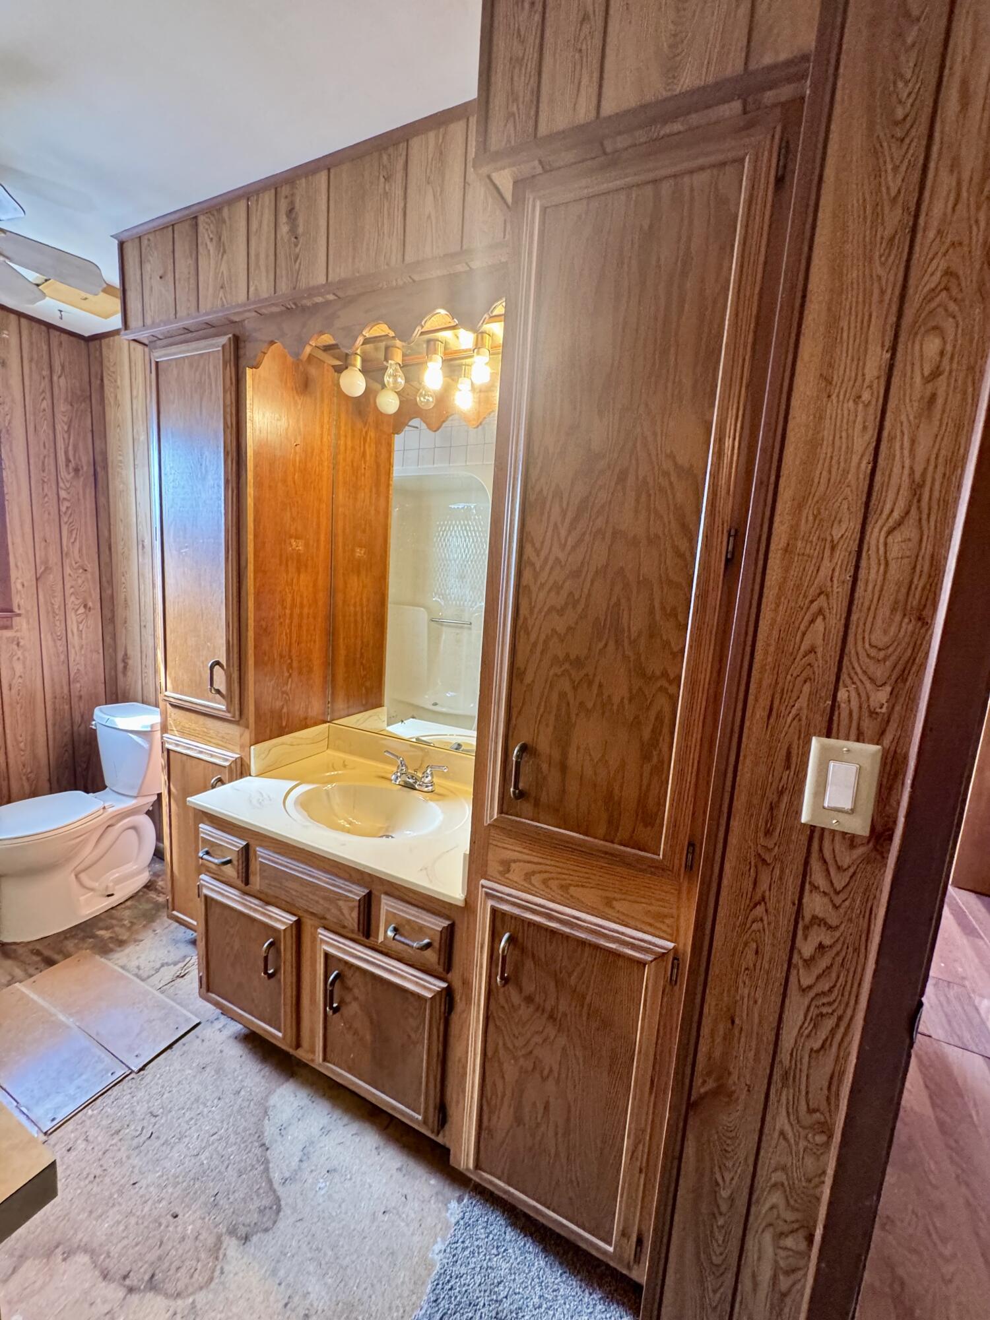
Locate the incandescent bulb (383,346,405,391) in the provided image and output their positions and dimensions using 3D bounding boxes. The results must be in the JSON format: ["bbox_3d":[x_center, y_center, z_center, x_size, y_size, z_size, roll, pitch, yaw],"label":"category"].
[{"bbox_3d":[-0.304,-0.877,1.616,0.061,0.120,0.061,4,9,-1],"label":"incandescent bulb"}]

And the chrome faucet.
[{"bbox_3d":[-0.277,0.361,1.697,0.251,0.096,0.134,8,10,25],"label":"chrome faucet"}]

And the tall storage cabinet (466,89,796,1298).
[{"bbox_3d":[0.280,0.177,1.223,0.447,2.035,0.574,8,10,25],"label":"tall storage cabinet"}]

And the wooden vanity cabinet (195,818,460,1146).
[{"bbox_3d":[-0.355,0.750,1.621,0.876,0.626,0.587,8,10,25],"label":"wooden vanity cabinet"}]

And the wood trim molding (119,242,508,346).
[{"bbox_3d":[-0.555,-0.936,1.396,1.392,0.039,0.034,8,10,25],"label":"wood trim molding"}]

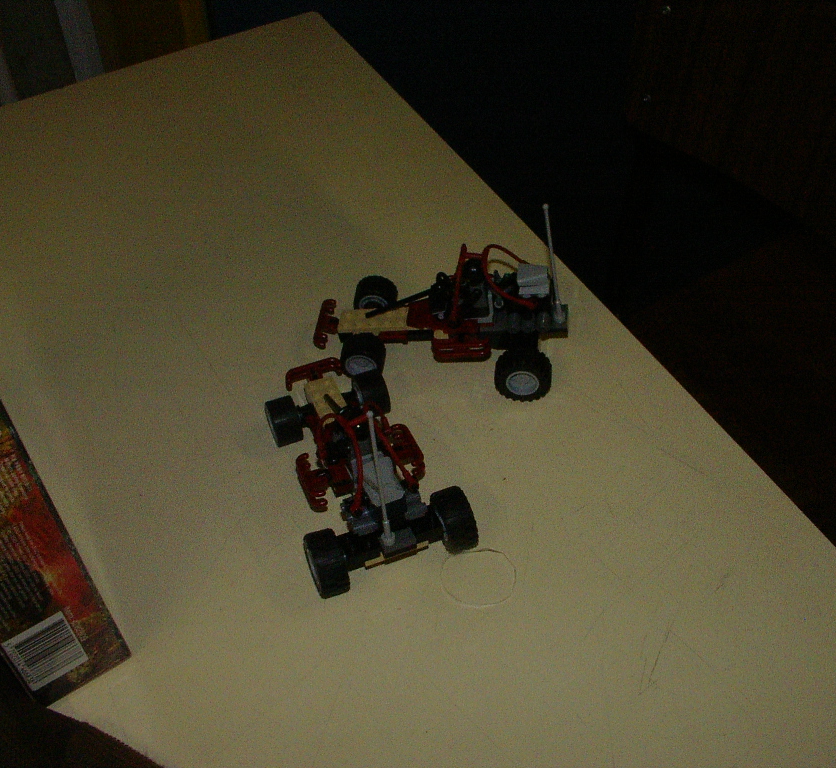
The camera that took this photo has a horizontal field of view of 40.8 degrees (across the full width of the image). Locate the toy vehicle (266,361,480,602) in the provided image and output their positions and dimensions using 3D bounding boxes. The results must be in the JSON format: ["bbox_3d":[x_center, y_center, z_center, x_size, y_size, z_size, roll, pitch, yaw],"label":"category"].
[{"bbox_3d":[-0.033,0.012,0.534,0.078,0.104,0.142,-17,50,-14],"label":"toy vehicle"}]

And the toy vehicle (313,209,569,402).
[{"bbox_3d":[0.012,-0.056,0.594,0.139,0.104,0.078,4,48,5],"label":"toy vehicle"}]

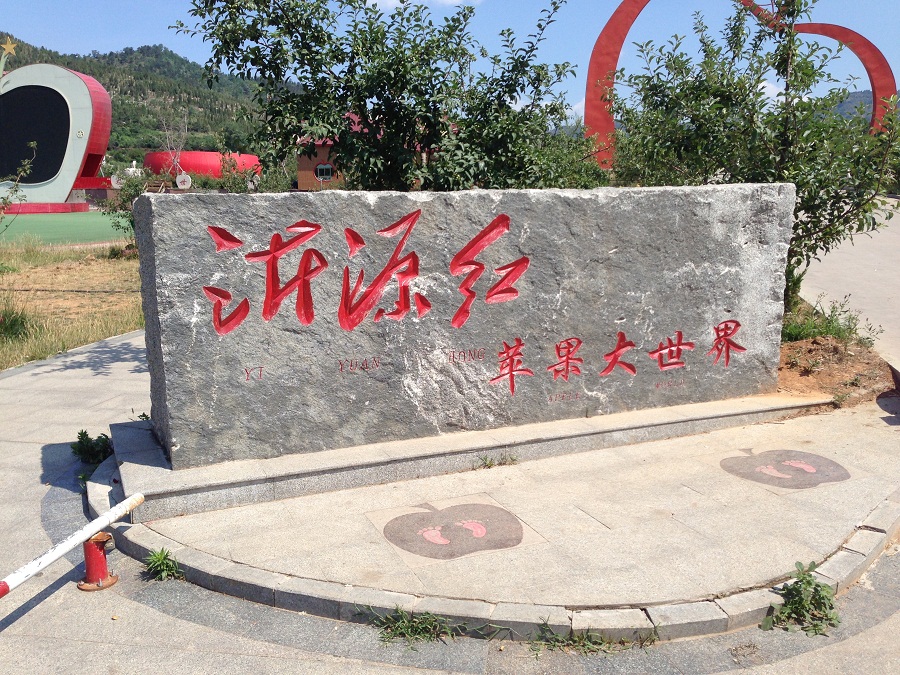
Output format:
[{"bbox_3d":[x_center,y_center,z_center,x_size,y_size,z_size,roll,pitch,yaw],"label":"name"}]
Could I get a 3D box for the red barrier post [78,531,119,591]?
[{"bbox_3d":[-1.353,0.850,3.283,0.152,0.192,0.152,0,11,0],"label":"red barrier post"}]

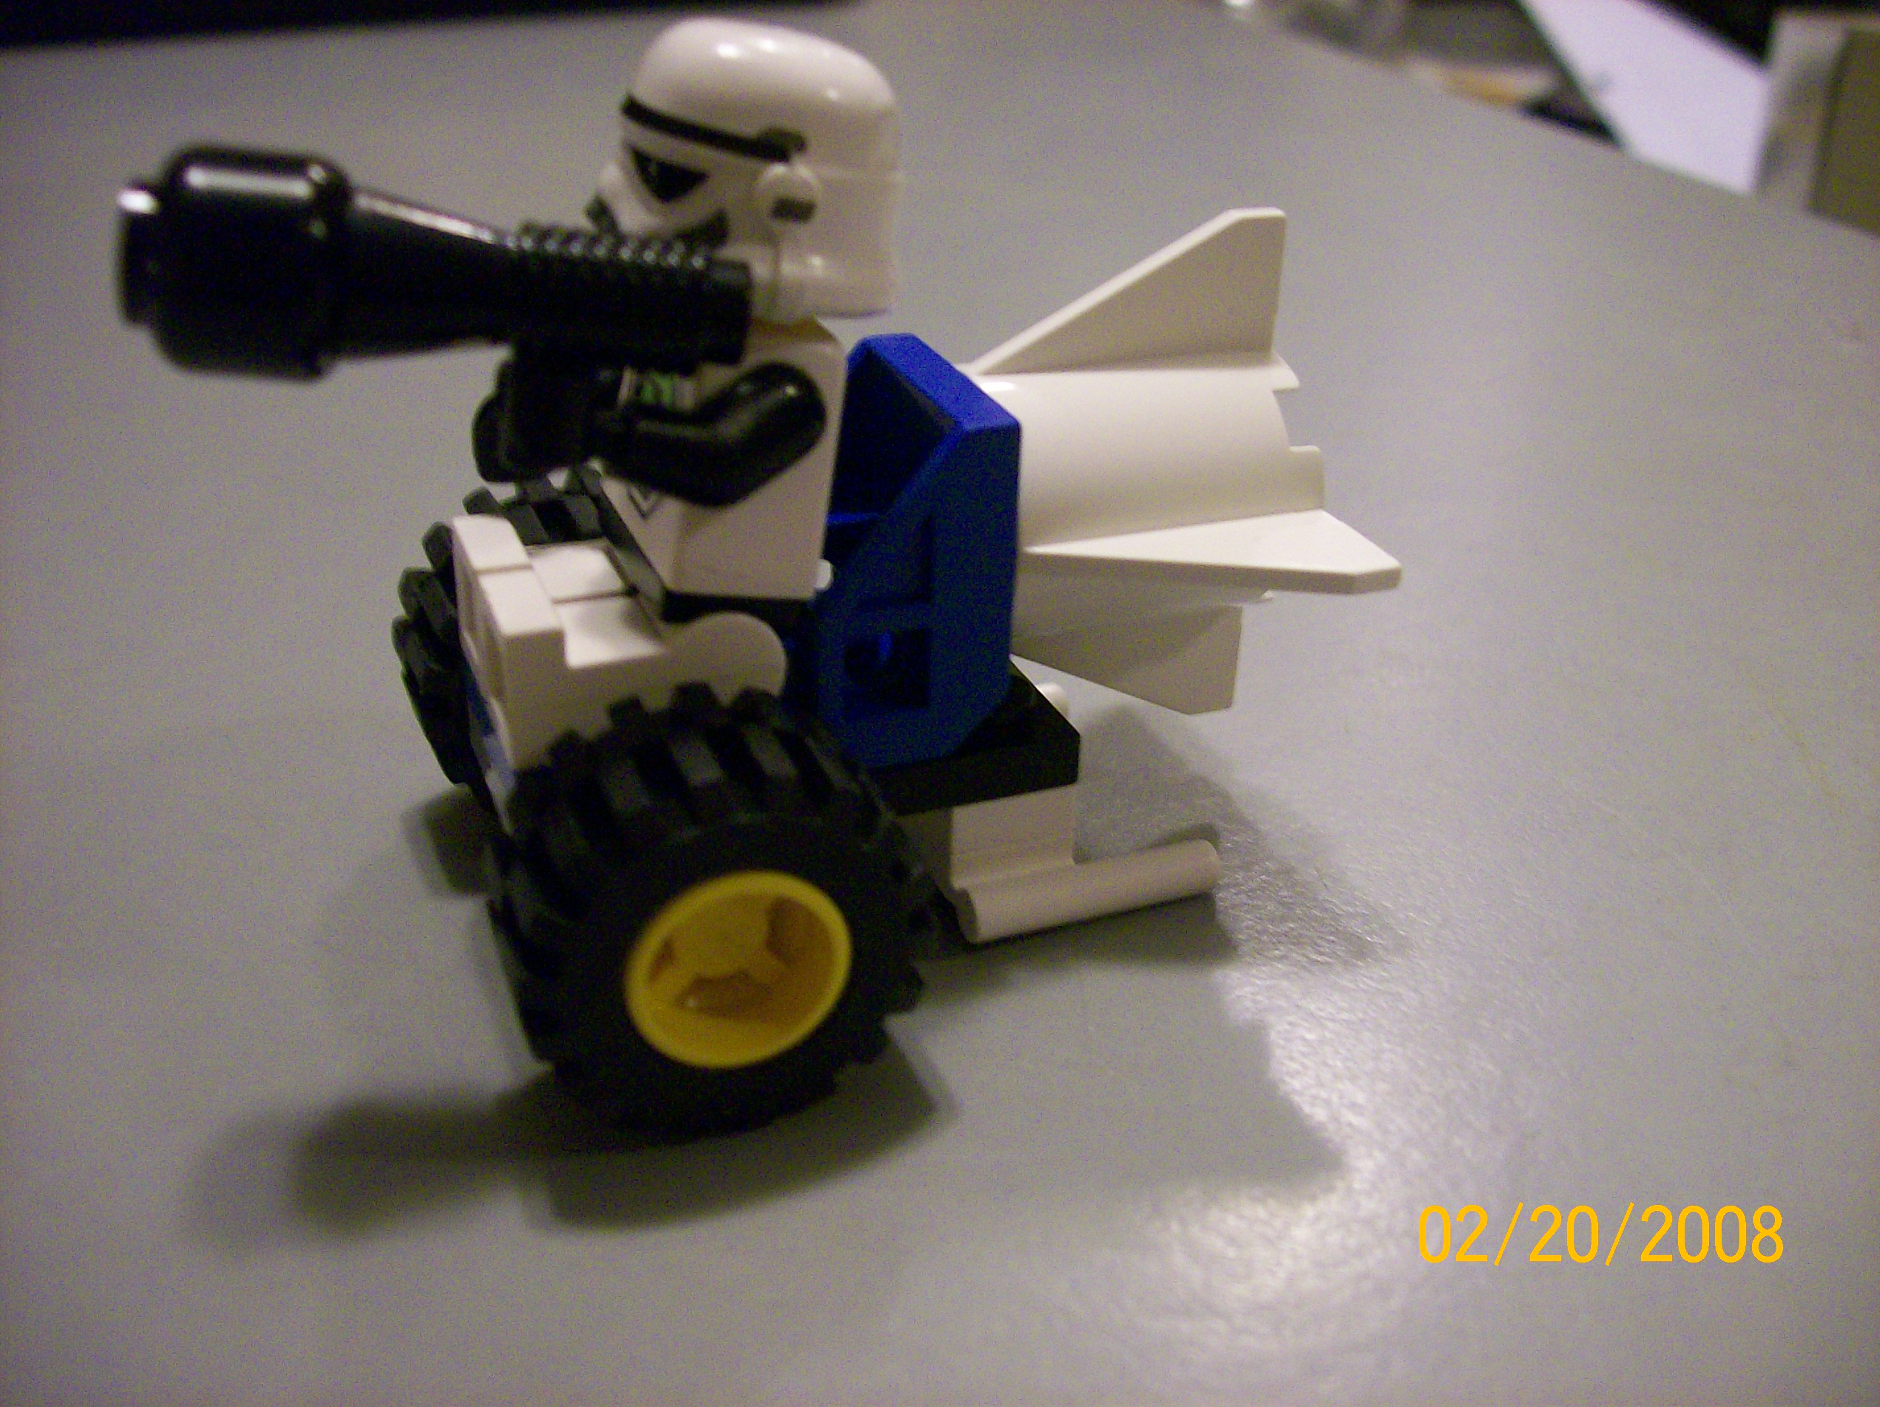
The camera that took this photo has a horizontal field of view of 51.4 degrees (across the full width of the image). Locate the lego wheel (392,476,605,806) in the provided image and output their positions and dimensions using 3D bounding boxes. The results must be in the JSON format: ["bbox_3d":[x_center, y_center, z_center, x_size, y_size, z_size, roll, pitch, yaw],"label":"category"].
[{"bbox_3d":[-0.024,-0.003,0.128,0.021,0.021,0.012,-9,30,-20],"label":"lego wheel"}]

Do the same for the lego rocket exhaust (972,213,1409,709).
[{"bbox_3d":[0.011,-0.013,0.119,0.020,0.033,0.033,-9,30,-20],"label":"lego rocket exhaust"}]

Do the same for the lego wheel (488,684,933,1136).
[{"bbox_3d":[-0.012,0.011,0.102,0.021,0.021,0.012,-9,30,-20],"label":"lego wheel"}]

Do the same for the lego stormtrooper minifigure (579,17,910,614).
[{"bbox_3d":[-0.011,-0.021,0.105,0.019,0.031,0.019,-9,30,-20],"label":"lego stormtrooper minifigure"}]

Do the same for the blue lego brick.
[{"bbox_3d":[-0.004,-0.009,0.114,0.012,0.020,0.016,-9,30,-20],"label":"blue lego brick"}]

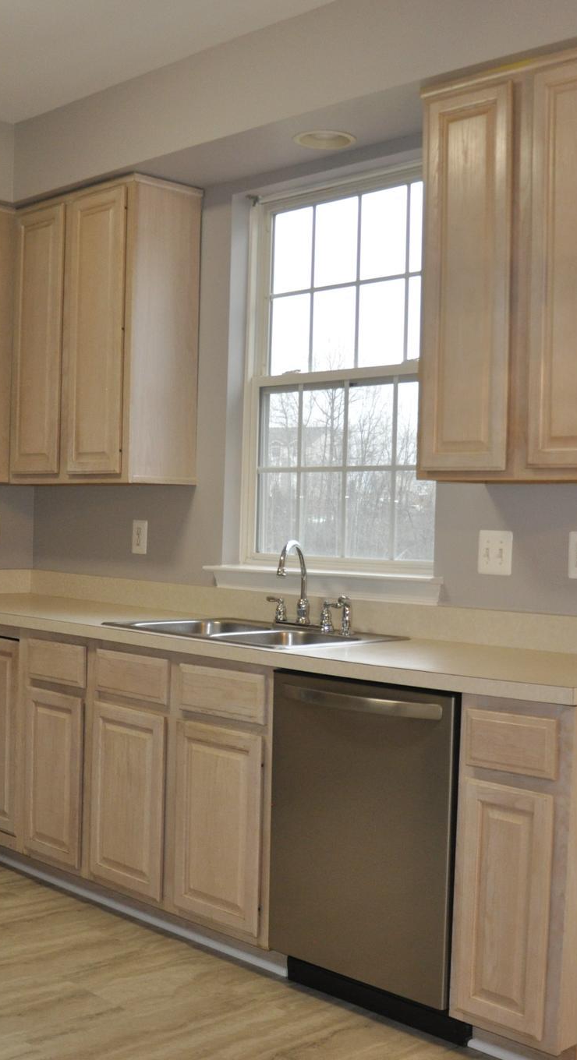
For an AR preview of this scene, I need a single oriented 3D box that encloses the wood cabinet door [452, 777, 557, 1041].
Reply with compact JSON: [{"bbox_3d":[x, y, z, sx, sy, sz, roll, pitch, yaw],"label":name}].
[{"bbox_3d":[0.478,0.830,2.636,0.231,0.546,0.020,2,0,45],"label":"wood cabinet door"}]

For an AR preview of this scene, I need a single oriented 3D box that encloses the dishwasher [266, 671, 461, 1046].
[{"bbox_3d":[0.379,0.804,3.174,0.602,0.853,0.615,2,1,44],"label":"dishwasher"}]

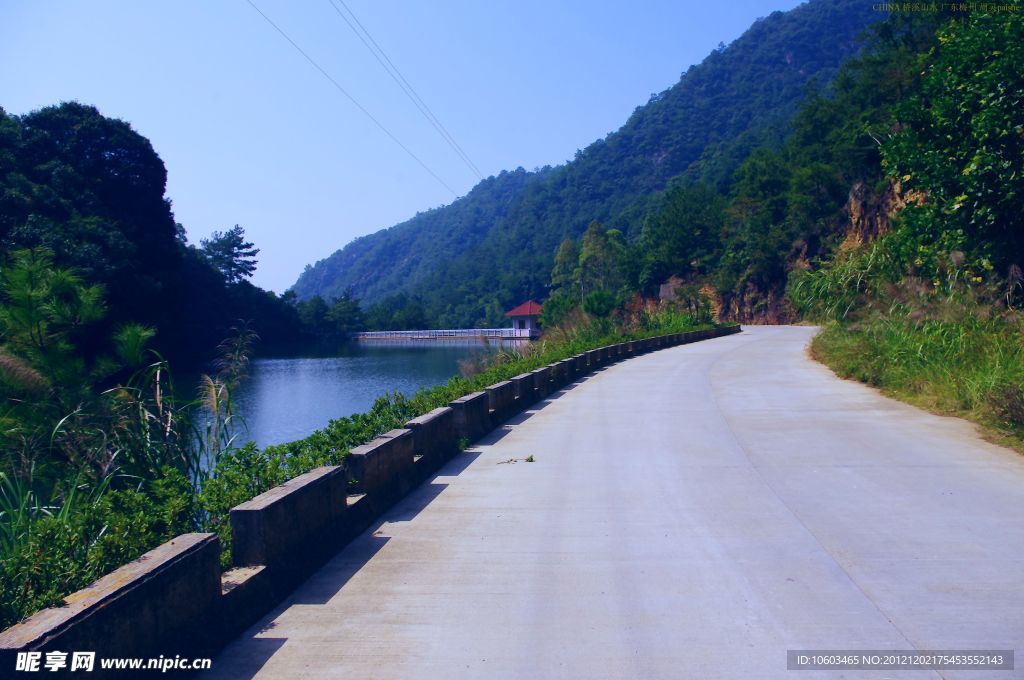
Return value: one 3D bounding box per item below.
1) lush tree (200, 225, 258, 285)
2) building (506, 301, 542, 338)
[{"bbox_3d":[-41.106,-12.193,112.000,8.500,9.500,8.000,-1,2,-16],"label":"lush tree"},{"bbox_3d":[2.510,-2.969,110.000,4.900,5.300,4.900,1,2,45],"label":"building"}]

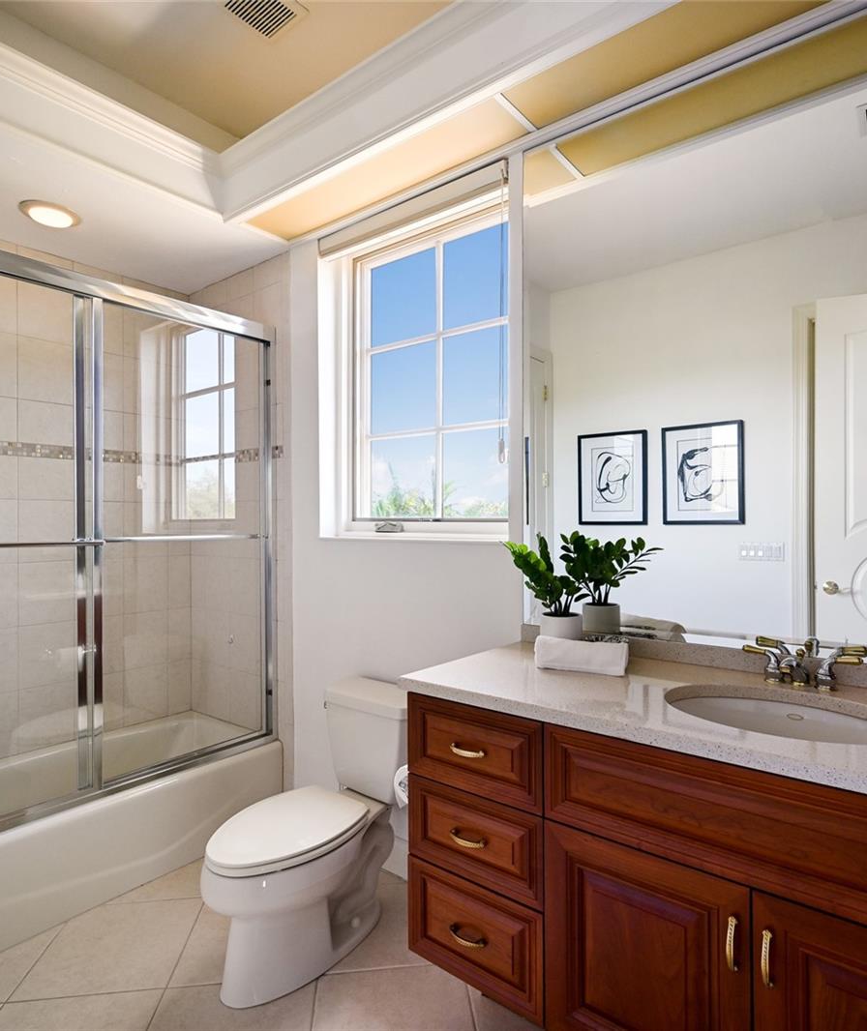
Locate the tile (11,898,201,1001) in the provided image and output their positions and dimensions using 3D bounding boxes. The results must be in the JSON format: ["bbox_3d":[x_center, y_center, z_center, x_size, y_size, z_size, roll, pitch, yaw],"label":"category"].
[{"bbox_3d":[-0.982,1.337,1.862,0.424,0.010,0.424,0,0,-8],"label":"tile"}]

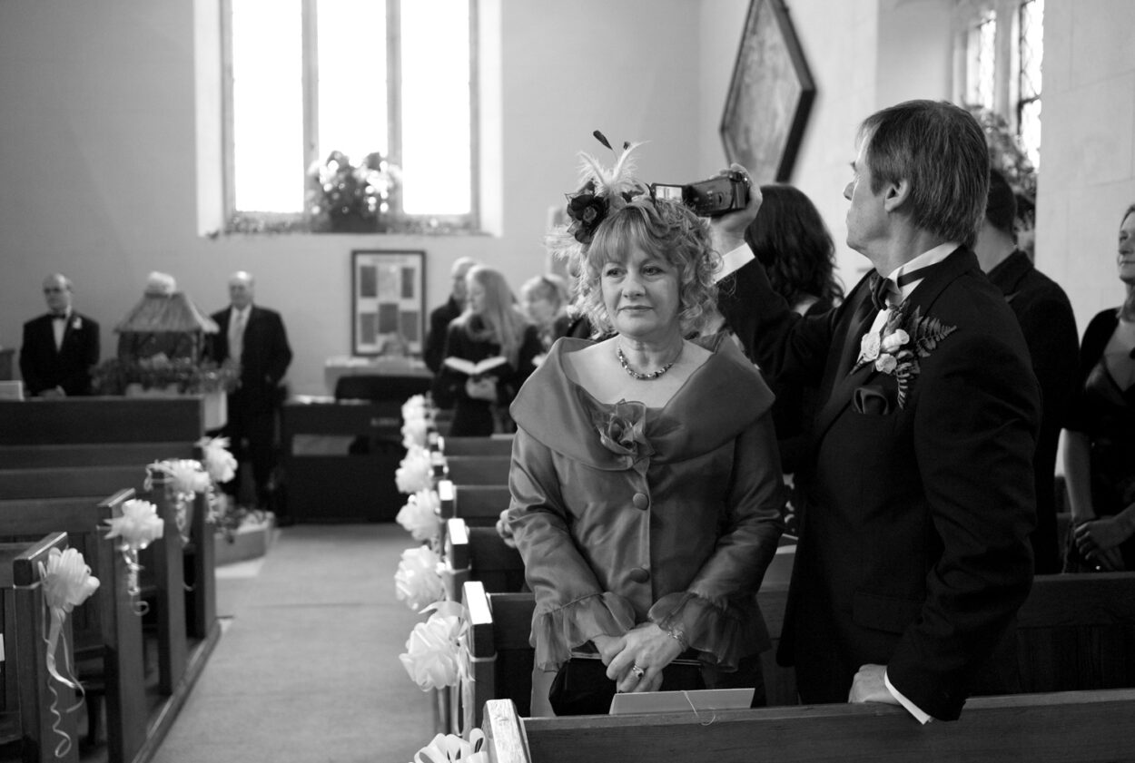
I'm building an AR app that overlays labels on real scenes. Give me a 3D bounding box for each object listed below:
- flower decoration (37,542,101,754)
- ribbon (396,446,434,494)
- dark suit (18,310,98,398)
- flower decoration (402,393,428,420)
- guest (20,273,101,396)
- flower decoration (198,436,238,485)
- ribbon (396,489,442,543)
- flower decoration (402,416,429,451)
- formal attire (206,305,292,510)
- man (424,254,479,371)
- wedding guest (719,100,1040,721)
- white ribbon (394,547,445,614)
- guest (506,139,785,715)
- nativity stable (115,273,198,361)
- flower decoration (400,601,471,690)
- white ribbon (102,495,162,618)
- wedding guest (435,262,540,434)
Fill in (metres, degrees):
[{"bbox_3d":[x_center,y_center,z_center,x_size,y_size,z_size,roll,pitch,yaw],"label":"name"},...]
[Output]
[{"bbox_3d":[-1.267,0.687,3.050,0.120,0.520,0.165,0,3,-8],"label":"flower decoration"},{"bbox_3d":[-0.613,0.358,4.839,0.150,0.200,0.170,-1,4,-8],"label":"ribbon"},{"bbox_3d":[-3.642,-0.150,8.612,0.540,0.760,0.320,-1,4,-11],"label":"dark suit"},{"bbox_3d":[-0.945,0.168,7.400,0.140,0.165,0.170,0,3,-8],"label":"flower decoration"},{"bbox_3d":[-3.640,0.078,8.629,0.540,1.702,0.340,-1,4,-11],"label":"guest"},{"bbox_3d":[-1.562,0.352,5.360,0.145,0.205,0.180,0,3,-8],"label":"flower decoration"},{"bbox_3d":[-0.506,0.458,4.095,0.150,0.185,0.170,-1,4,-8],"label":"ribbon"},{"bbox_3d":[-0.783,0.279,6.150,0.135,0.170,0.170,0,3,-8],"label":"flower decoration"},{"bbox_3d":[-2.291,0.179,8.636,0.580,1.452,0.320,0,4,2],"label":"formal attire"},{"bbox_3d":[-0.591,0.159,6.984,0.520,1.770,0.360,0,3,-3],"label":"man"},{"bbox_3d":[0.512,0.430,2.107,0.440,1.791,0.530,-2,5,-21],"label":"wedding guest"},{"bbox_3d":[-0.421,0.563,3.430,0.150,0.190,0.170,-1,4,-8],"label":"white ribbon"},{"bbox_3d":[0.138,0.450,2.169,0.500,1.744,0.420,0,4,5],"label":"guest"},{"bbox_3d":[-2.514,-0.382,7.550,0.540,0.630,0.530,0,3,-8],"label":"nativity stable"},{"bbox_3d":[-0.271,0.534,2.430,0.130,0.170,0.165,0,3,-8],"label":"flower decoration"},{"bbox_3d":[-1.445,0.584,4.003,0.200,0.380,0.170,-1,4,-8],"label":"white ribbon"},{"bbox_3d":[-0.405,0.261,5.957,0.520,1.669,0.420,0,3,3],"label":"wedding guest"}]

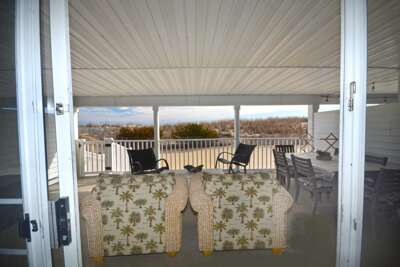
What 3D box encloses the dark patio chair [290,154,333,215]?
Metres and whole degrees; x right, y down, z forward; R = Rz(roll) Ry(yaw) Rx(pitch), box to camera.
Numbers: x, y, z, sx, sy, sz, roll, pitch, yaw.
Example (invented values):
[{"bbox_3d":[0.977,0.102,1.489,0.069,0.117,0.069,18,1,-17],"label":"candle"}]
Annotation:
[{"bbox_3d":[1.860,0.808,2.730,0.570,0.860,0.490,-1,2,-3],"label":"dark patio chair"}]

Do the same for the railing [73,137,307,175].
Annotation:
[{"bbox_3d":[-0.130,0.667,5.000,6.970,1.060,0.200,-1,2,-2],"label":"railing"}]

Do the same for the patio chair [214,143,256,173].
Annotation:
[{"bbox_3d":[0.960,0.746,4.450,0.780,0.910,0.620,-1,2,-30],"label":"patio chair"}]

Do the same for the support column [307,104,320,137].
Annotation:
[{"bbox_3d":[3.470,0.142,5.140,0.220,2.030,0.180,-1,2,-2],"label":"support column"}]

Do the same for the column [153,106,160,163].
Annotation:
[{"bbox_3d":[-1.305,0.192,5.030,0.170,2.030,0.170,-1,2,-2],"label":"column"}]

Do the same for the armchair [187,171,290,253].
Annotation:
[{"bbox_3d":[0.426,0.853,2.160,1.100,0.840,0.880,-1,3,-2],"label":"armchair"}]

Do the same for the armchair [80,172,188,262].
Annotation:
[{"bbox_3d":[-0.710,0.850,2.120,1.070,0.860,0.860,-1,2,-8],"label":"armchair"}]

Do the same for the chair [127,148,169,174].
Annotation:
[{"bbox_3d":[-1.070,0.792,3.500,0.760,0.910,0.620,1,2,41],"label":"chair"}]

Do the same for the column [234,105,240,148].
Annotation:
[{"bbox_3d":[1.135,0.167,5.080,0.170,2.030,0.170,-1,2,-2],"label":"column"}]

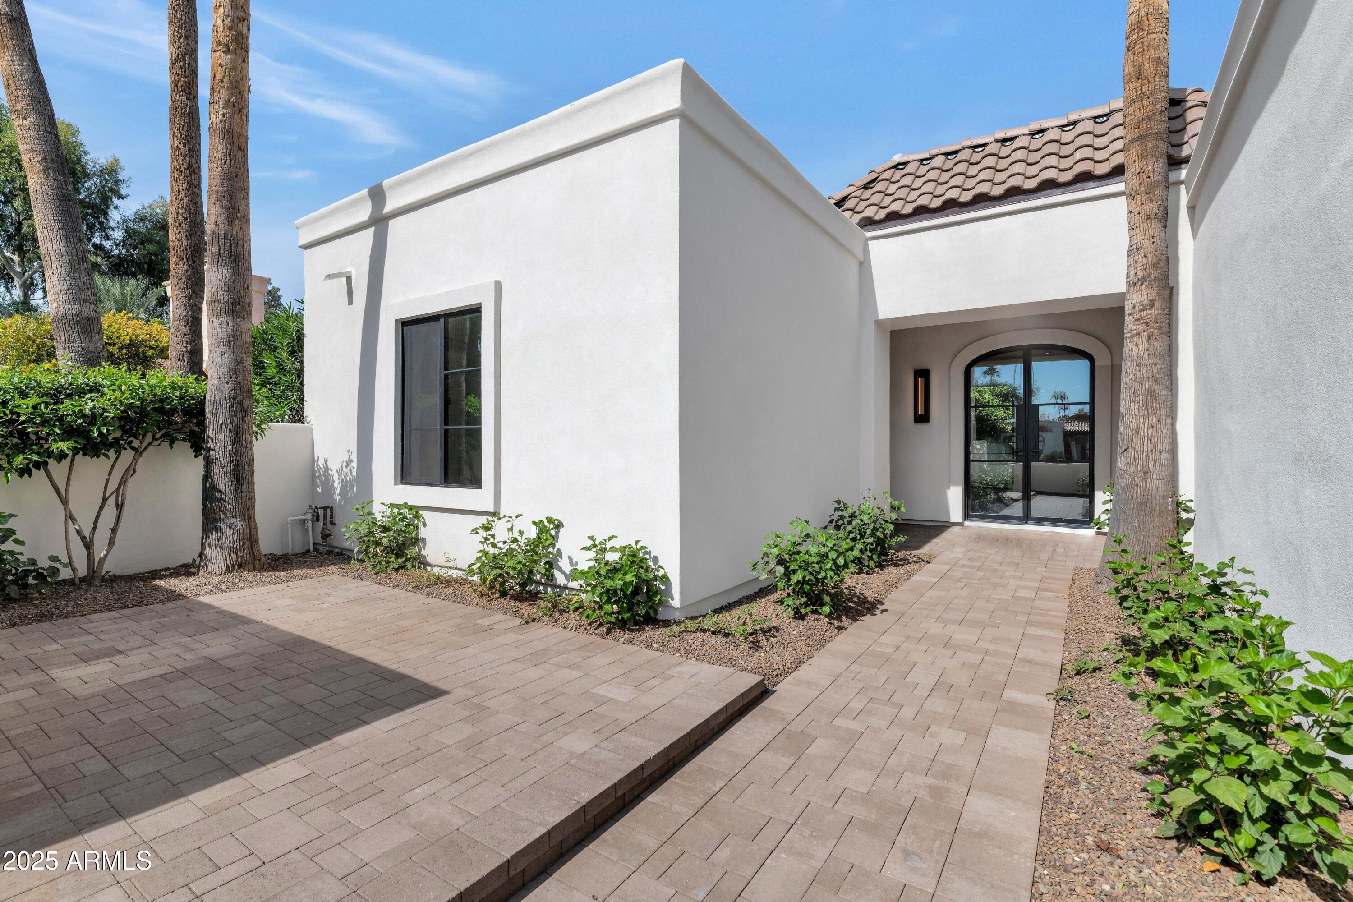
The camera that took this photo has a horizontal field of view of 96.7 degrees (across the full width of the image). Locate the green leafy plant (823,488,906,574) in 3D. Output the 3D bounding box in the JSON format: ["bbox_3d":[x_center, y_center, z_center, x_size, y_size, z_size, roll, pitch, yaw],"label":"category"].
[{"bbox_3d":[1.885,0.765,6.000,0.720,0.740,0.740,1,1,34],"label":"green leafy plant"}]

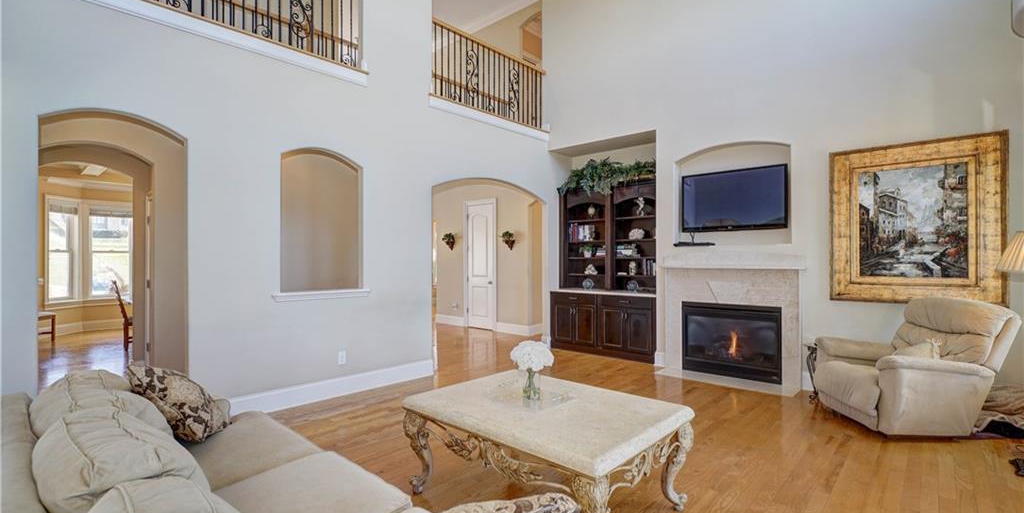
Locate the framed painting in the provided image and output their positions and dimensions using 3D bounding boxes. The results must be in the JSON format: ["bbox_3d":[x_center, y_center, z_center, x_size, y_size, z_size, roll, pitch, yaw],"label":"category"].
[{"bbox_3d":[3.602,-0.302,4.115,1.205,1.450,0.070,0,0,43],"label":"framed painting"}]

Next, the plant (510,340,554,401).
[{"bbox_3d":[0.111,0.647,2.600,0.240,0.346,0.240,0,0,0],"label":"plant"}]

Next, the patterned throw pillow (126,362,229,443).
[{"bbox_3d":[-1.633,0.686,2.268,0.160,0.450,0.430,-28,24,-7],"label":"patterned throw pillow"}]

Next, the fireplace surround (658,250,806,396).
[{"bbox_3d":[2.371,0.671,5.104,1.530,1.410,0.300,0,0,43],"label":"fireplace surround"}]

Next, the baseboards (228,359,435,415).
[{"bbox_3d":[-1.705,1.288,4.477,0.025,0.185,2.310,0,0,43],"label":"baseboards"}]

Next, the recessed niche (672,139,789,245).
[{"bbox_3d":[2.537,-0.694,5.288,1.270,1.140,0.200,0,0,43],"label":"recessed niche"}]

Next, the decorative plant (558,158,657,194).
[{"bbox_3d":[1.470,-1.160,6.699,1.600,0.490,0.360,0,0,43],"label":"decorative plant"}]

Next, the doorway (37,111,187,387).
[{"bbox_3d":[-2.876,0.171,3.329,0.150,2.420,0.830,0,0,43],"label":"doorway"}]

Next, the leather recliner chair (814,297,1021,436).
[{"bbox_3d":[3.270,0.870,3.900,1.080,1.010,0.950,0,0,-2],"label":"leather recliner chair"}]

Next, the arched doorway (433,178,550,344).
[{"bbox_3d":[-0.255,0.181,6.171,0.150,2.400,2.155,0,0,43],"label":"arched doorway"}]

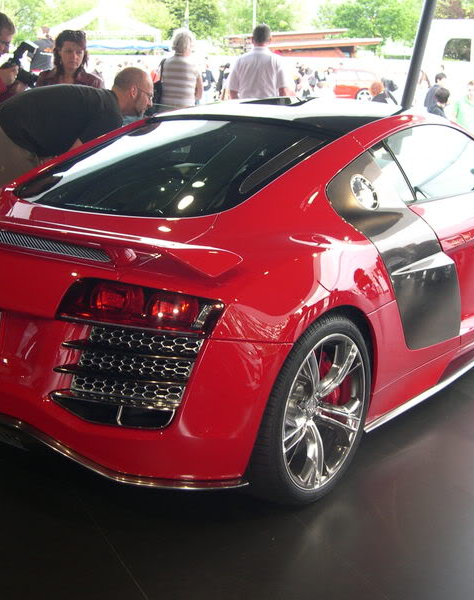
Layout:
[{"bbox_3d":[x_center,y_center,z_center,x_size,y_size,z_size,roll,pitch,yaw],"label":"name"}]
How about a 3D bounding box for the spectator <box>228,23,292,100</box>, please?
[{"bbox_3d":[0.227,-1.902,8.945,0.580,1.725,0.350,1,17,3],"label":"spectator"}]

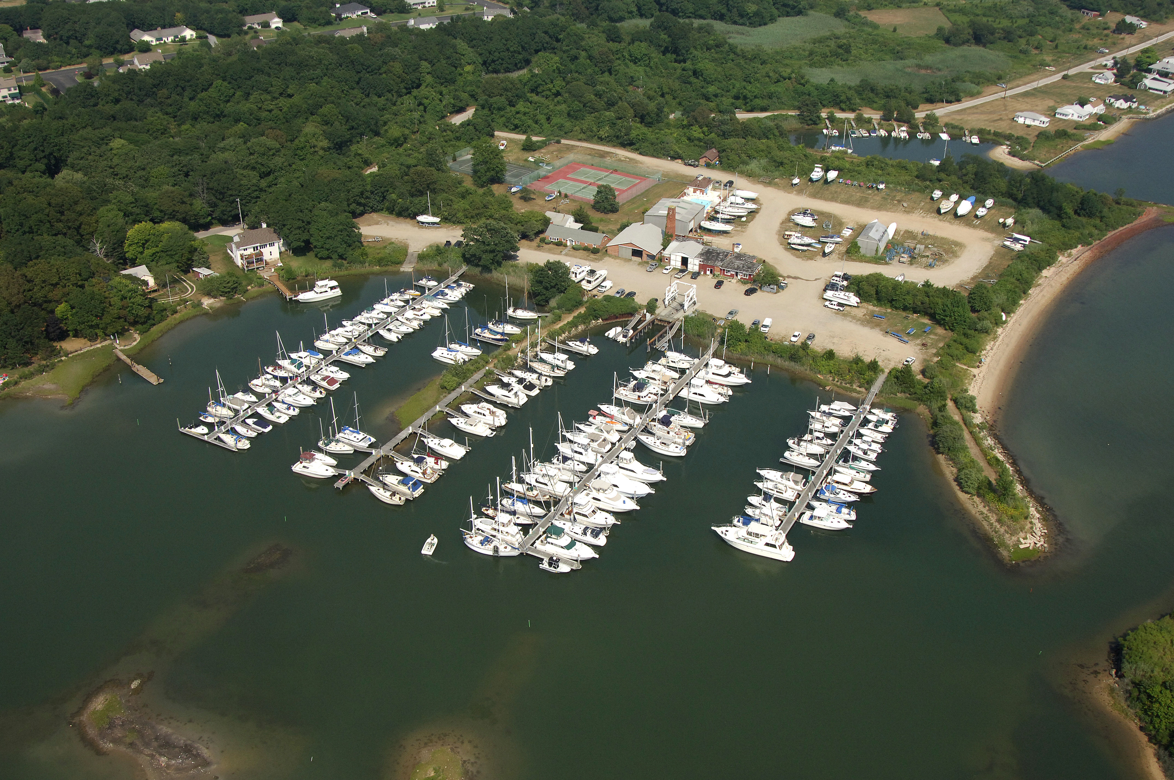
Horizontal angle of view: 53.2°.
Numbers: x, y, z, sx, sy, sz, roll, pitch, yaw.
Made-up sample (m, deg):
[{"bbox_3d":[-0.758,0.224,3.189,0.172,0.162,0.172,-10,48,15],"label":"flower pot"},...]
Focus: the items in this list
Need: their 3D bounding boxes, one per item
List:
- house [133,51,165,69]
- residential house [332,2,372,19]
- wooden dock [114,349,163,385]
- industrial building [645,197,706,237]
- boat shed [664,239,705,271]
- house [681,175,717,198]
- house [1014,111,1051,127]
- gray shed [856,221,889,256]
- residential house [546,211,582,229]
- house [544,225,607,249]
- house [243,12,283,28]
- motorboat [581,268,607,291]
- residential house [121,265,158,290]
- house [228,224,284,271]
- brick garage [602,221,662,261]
[{"bbox_3d":[-197.140,-148.750,528.570,11.600,5.800,8.400,-18,35,-29],"label":"house"},{"bbox_3d":[-126.990,-203.140,625.640,21.000,5.400,10.500,-13,32,-22],"label":"residential house"},{"bbox_3d":[-113.770,-6.000,296.370,3.100,1.100,23.000,-26,39,-38],"label":"wooden dock"},{"bbox_3d":[28.384,-55.779,376.543,14.800,5.900,16.200,12,32,19],"label":"industrial building"},{"bbox_3d":[29.740,-40.200,350.610,10.600,5.700,9.000,12,32,19],"label":"boat shed"},{"bbox_3d":[39.710,-70.190,404.530,6.900,3.500,9.800,14,32,22],"label":"house"},{"bbox_3d":[182.682,-111.970,481.344,13.000,4.100,6.600,21,35,31],"label":"house"},{"bbox_3d":[88.386,-47.436,362.808,7.200,6.400,12.600,14,32,21],"label":"gray shed"},{"bbox_3d":[-7.147,-53.493,372.916,11.500,4.800,7.900,13,32,21],"label":"residential house"},{"bbox_3d":[-2.814,-47.983,363.827,19.000,4.400,7.200,14,32,21],"label":"house"},{"bbox_3d":[-166.210,-189.350,600.670,17.500,5.400,10.000,-15,33,-26],"label":"house"},{"bbox_3d":[2.693,-32.168,334.237,3.700,4.800,10.000,21,36,31],"label":"motorboat"},{"bbox_3d":[-127.424,-31.532,332.172,8.000,4.800,9.800,-20,36,-31],"label":"residential house"},{"bbox_3d":[-99.081,-43.077,348.636,13.000,9.000,11.500,-16,34,-27],"label":"house"},{"bbox_3d":[17.040,-46.060,361.110,15.900,5.200,18.000,13,32,20],"label":"brick garage"}]

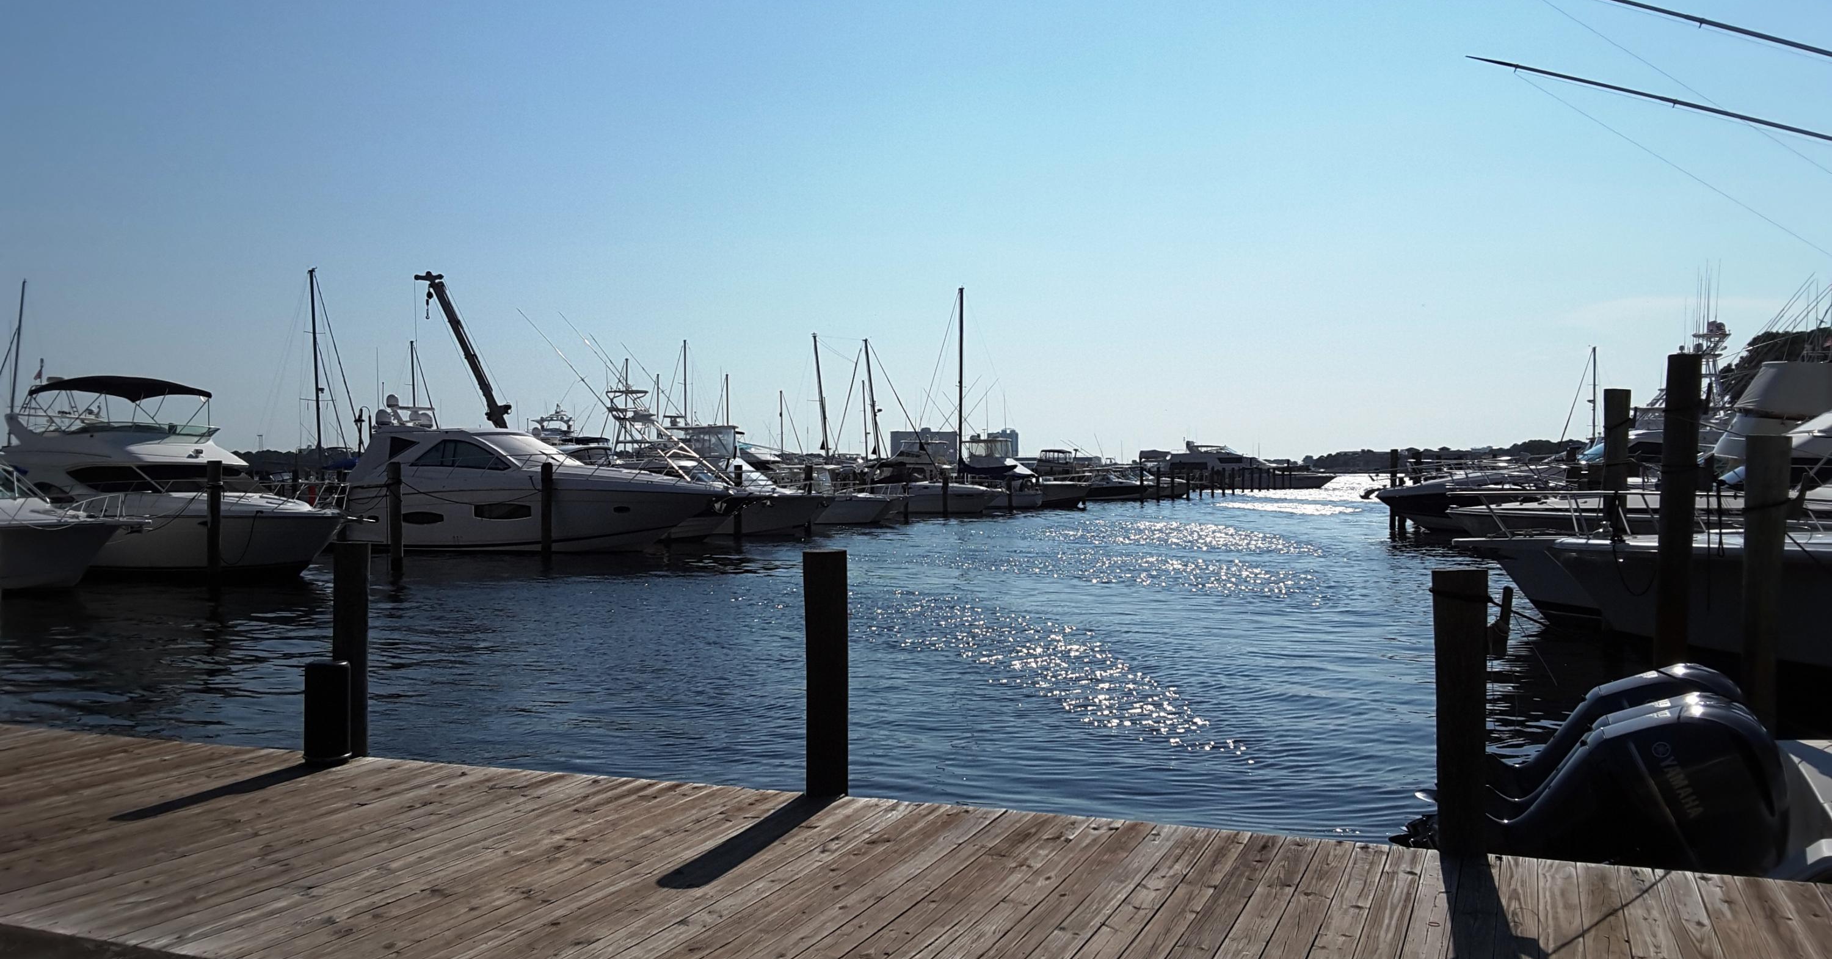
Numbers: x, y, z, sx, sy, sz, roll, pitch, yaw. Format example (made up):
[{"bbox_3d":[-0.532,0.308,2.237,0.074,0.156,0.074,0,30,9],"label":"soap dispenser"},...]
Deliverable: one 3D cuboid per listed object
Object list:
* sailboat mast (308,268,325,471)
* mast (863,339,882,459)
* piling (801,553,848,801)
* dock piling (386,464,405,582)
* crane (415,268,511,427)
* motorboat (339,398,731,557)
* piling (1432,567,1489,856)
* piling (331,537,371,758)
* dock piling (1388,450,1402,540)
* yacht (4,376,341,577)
[{"bbox_3d":[-31.000,-5.300,85.000,0.200,11.300,0.200,-3,0,22],"label":"sailboat mast"},{"bbox_3d":[-2.600,-4.020,98.000,0.200,8.650,0.200,-5,0,22],"label":"mast"},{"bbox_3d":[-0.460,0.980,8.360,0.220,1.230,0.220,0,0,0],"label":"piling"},{"bbox_3d":[-12.960,0.945,40.800,0.290,2.780,0.290,0,0,23],"label":"dock piling"},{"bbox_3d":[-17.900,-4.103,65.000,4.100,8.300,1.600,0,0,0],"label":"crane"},{"bbox_3d":[-12.100,-0.193,52.800,13.600,4.900,4.300,0,0,22],"label":"motorboat"},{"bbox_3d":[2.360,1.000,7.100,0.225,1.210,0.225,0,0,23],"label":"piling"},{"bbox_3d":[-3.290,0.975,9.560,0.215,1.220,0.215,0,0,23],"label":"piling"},{"bbox_3d":[18.900,0.484,64.800,0.290,3.390,0.290,0,0,23],"label":"dock piling"},{"bbox_3d":[-18.700,-0.167,41.000,13.000,5.000,4.200,0,0,22],"label":"yacht"}]

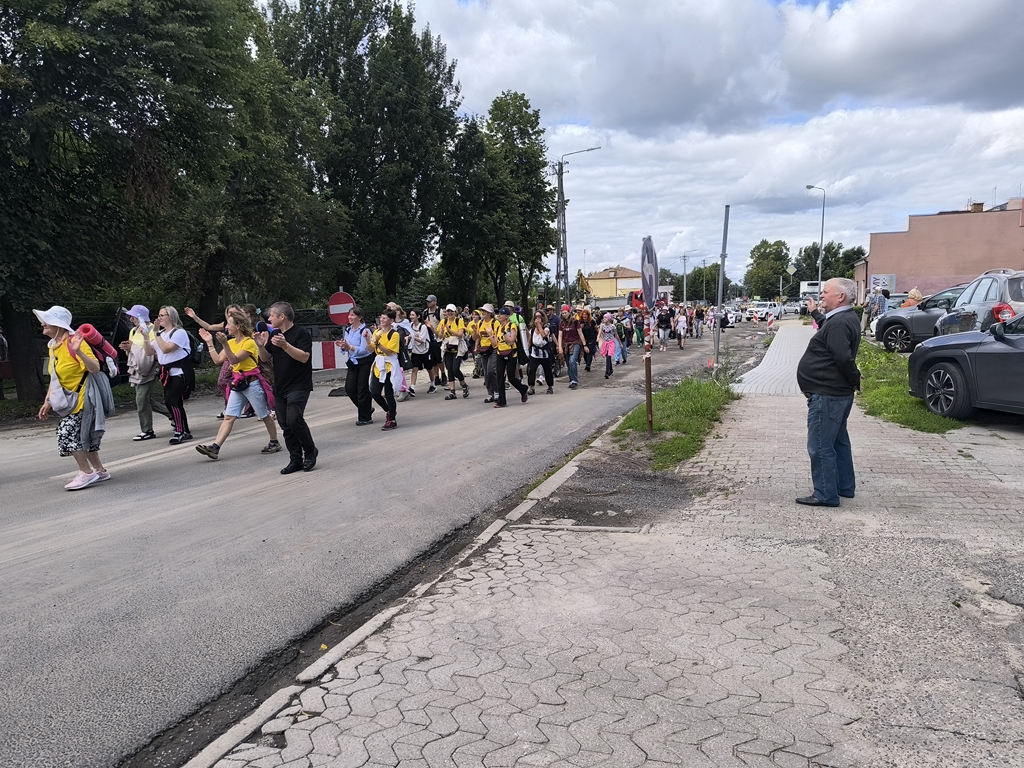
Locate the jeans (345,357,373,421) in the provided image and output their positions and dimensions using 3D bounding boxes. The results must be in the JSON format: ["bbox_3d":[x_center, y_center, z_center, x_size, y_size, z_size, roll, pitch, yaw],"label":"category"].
[{"bbox_3d":[-2.152,0.073,9.538,0.400,0.918,0.380,-7,9,-43],"label":"jeans"}]

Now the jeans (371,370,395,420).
[{"bbox_3d":[-1.734,0.096,9.251,0.380,0.784,0.380,5,9,38],"label":"jeans"}]

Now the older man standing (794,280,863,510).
[{"bbox_3d":[2.410,0.063,5.165,0.500,1.738,0.560,2,7,22],"label":"older man standing"}]

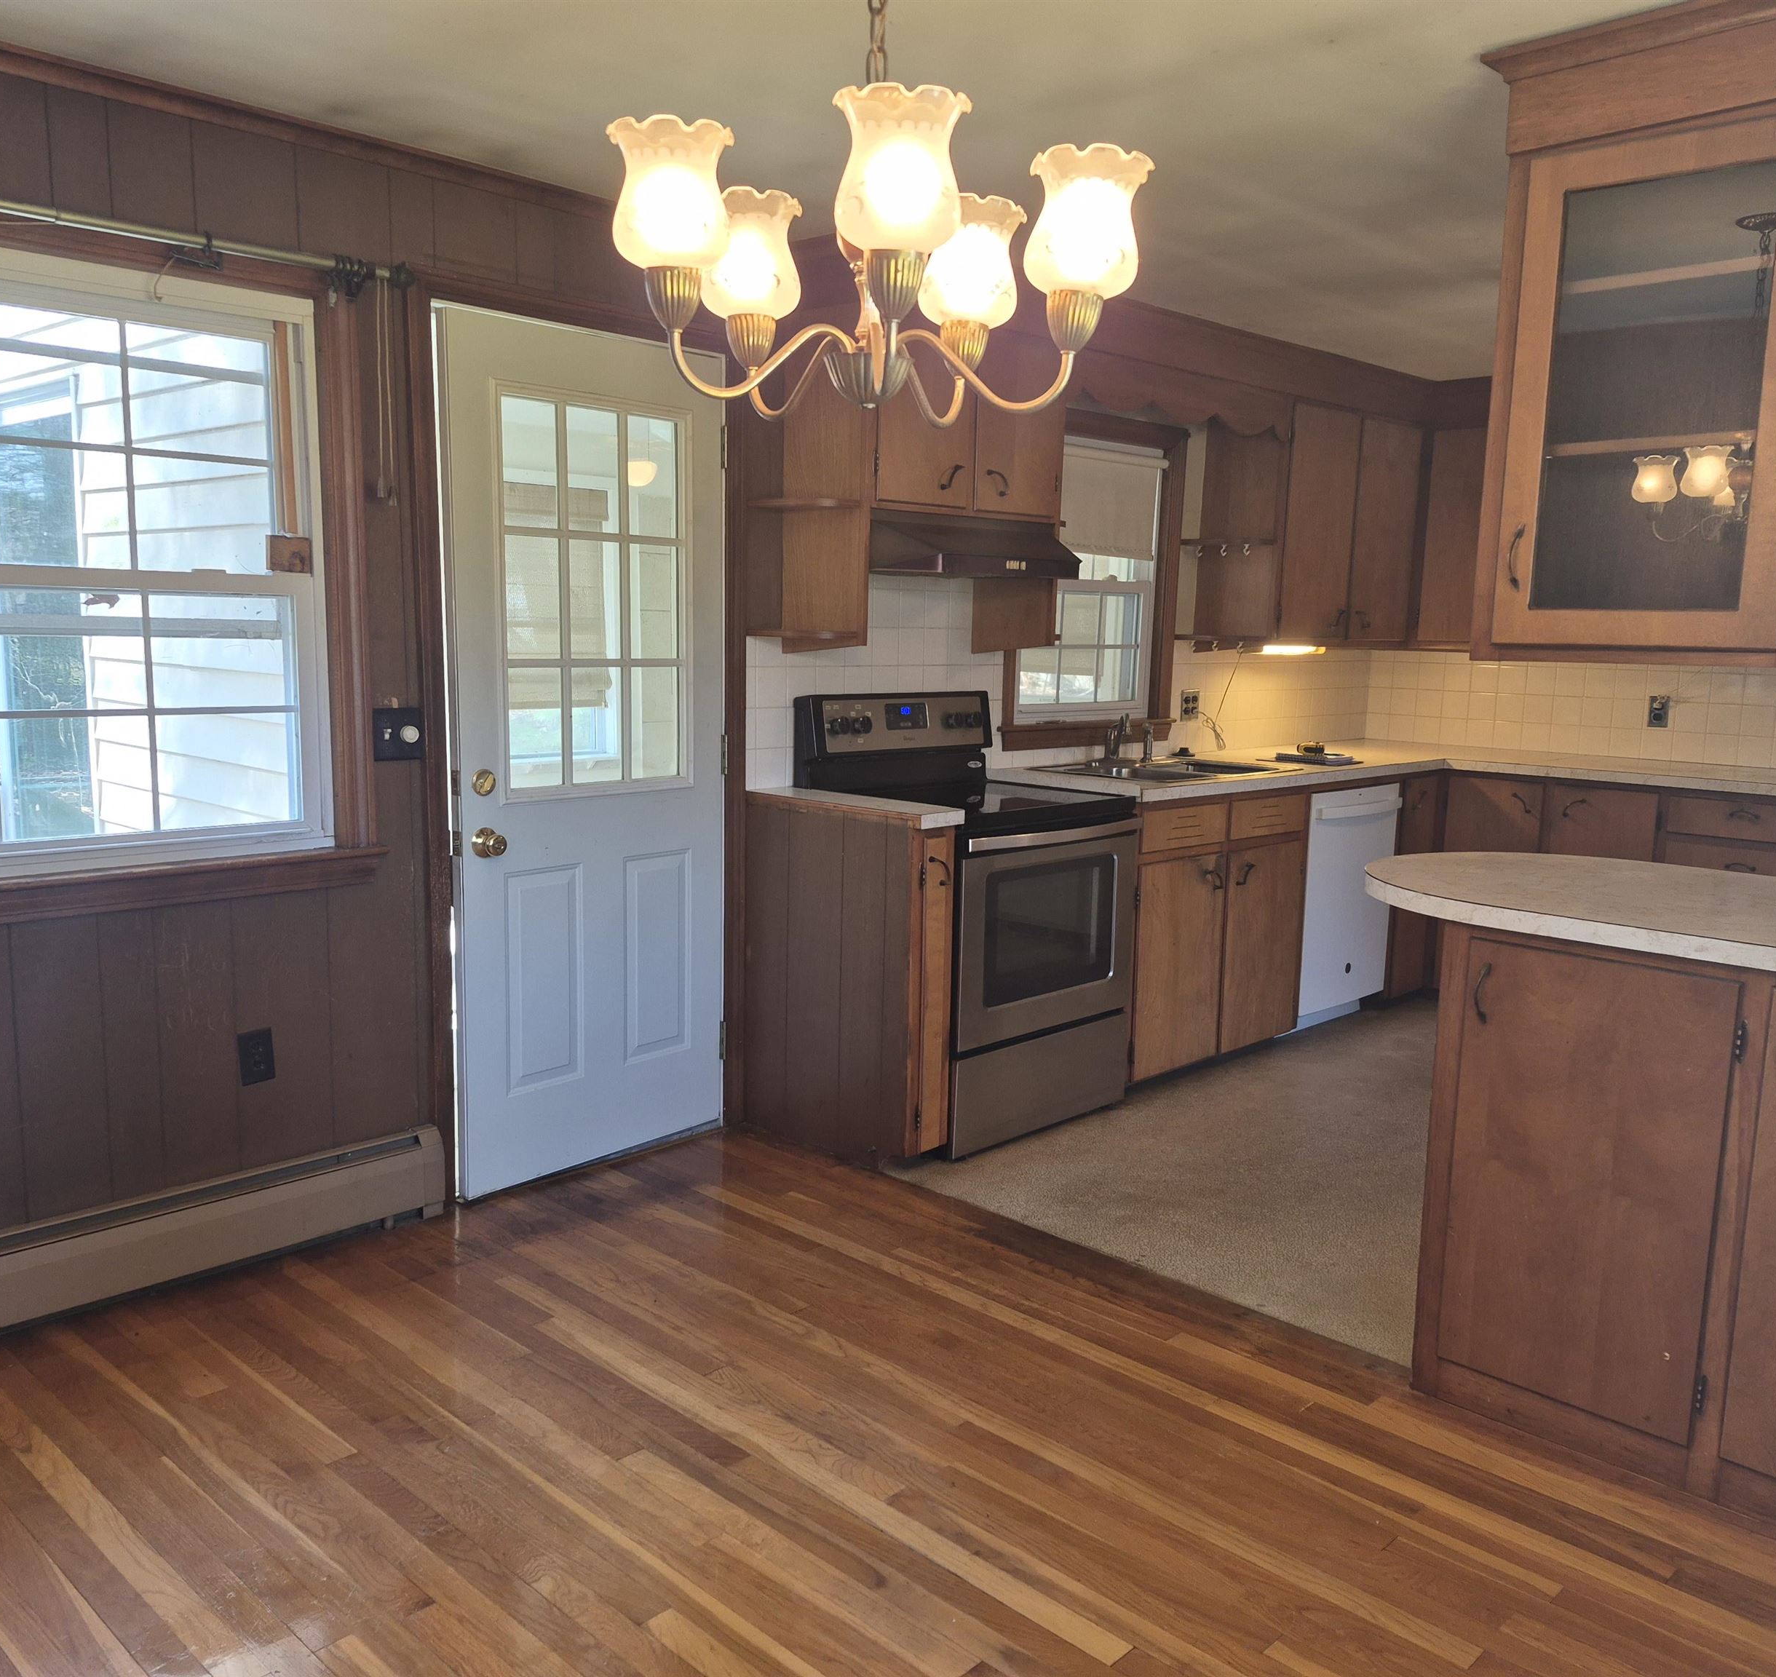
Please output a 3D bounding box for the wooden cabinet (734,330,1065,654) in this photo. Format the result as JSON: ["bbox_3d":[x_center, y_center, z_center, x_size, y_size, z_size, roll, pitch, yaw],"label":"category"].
[{"bbox_3d":[0.068,-0.945,4.089,0.335,0.865,0.910,9,11,44],"label":"wooden cabinet"}]

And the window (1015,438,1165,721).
[{"bbox_3d":[0.684,-0.872,5.036,0.090,0.970,0.840,9,11,44],"label":"window"}]

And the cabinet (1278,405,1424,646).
[{"bbox_3d":[1.616,-1.152,5.639,0.335,0.880,1.030,9,11,44],"label":"cabinet"}]

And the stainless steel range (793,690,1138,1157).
[{"bbox_3d":[0.239,0.198,4.177,0.680,1.175,0.753,9,11,44],"label":"stainless steel range"}]

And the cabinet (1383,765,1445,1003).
[{"bbox_3d":[1.716,0.140,5.725,0.645,0.852,0.390,9,11,44],"label":"cabinet"}]

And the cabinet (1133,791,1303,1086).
[{"bbox_3d":[0.822,0.242,4.827,0.645,0.837,0.945,9,11,44],"label":"cabinet"}]

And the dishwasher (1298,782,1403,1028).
[{"bbox_3d":[1.386,0.205,5.340,0.645,0.838,0.604,9,11,44],"label":"dishwasher"}]

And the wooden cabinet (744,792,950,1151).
[{"bbox_3d":[-0.111,0.372,3.901,0.635,0.874,0.150,9,11,44],"label":"wooden cabinet"}]

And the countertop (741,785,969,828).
[{"bbox_3d":[-0.096,-0.077,3.836,0.647,0.038,0.158,9,11,44],"label":"countertop"}]

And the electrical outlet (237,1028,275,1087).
[{"bbox_3d":[-1.323,0.463,3.123,0.012,0.113,0.070,9,11,44],"label":"electrical outlet"}]

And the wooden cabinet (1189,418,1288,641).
[{"bbox_3d":[1.220,-1.078,5.246,0.335,0.840,0.135,9,11,44],"label":"wooden cabinet"}]

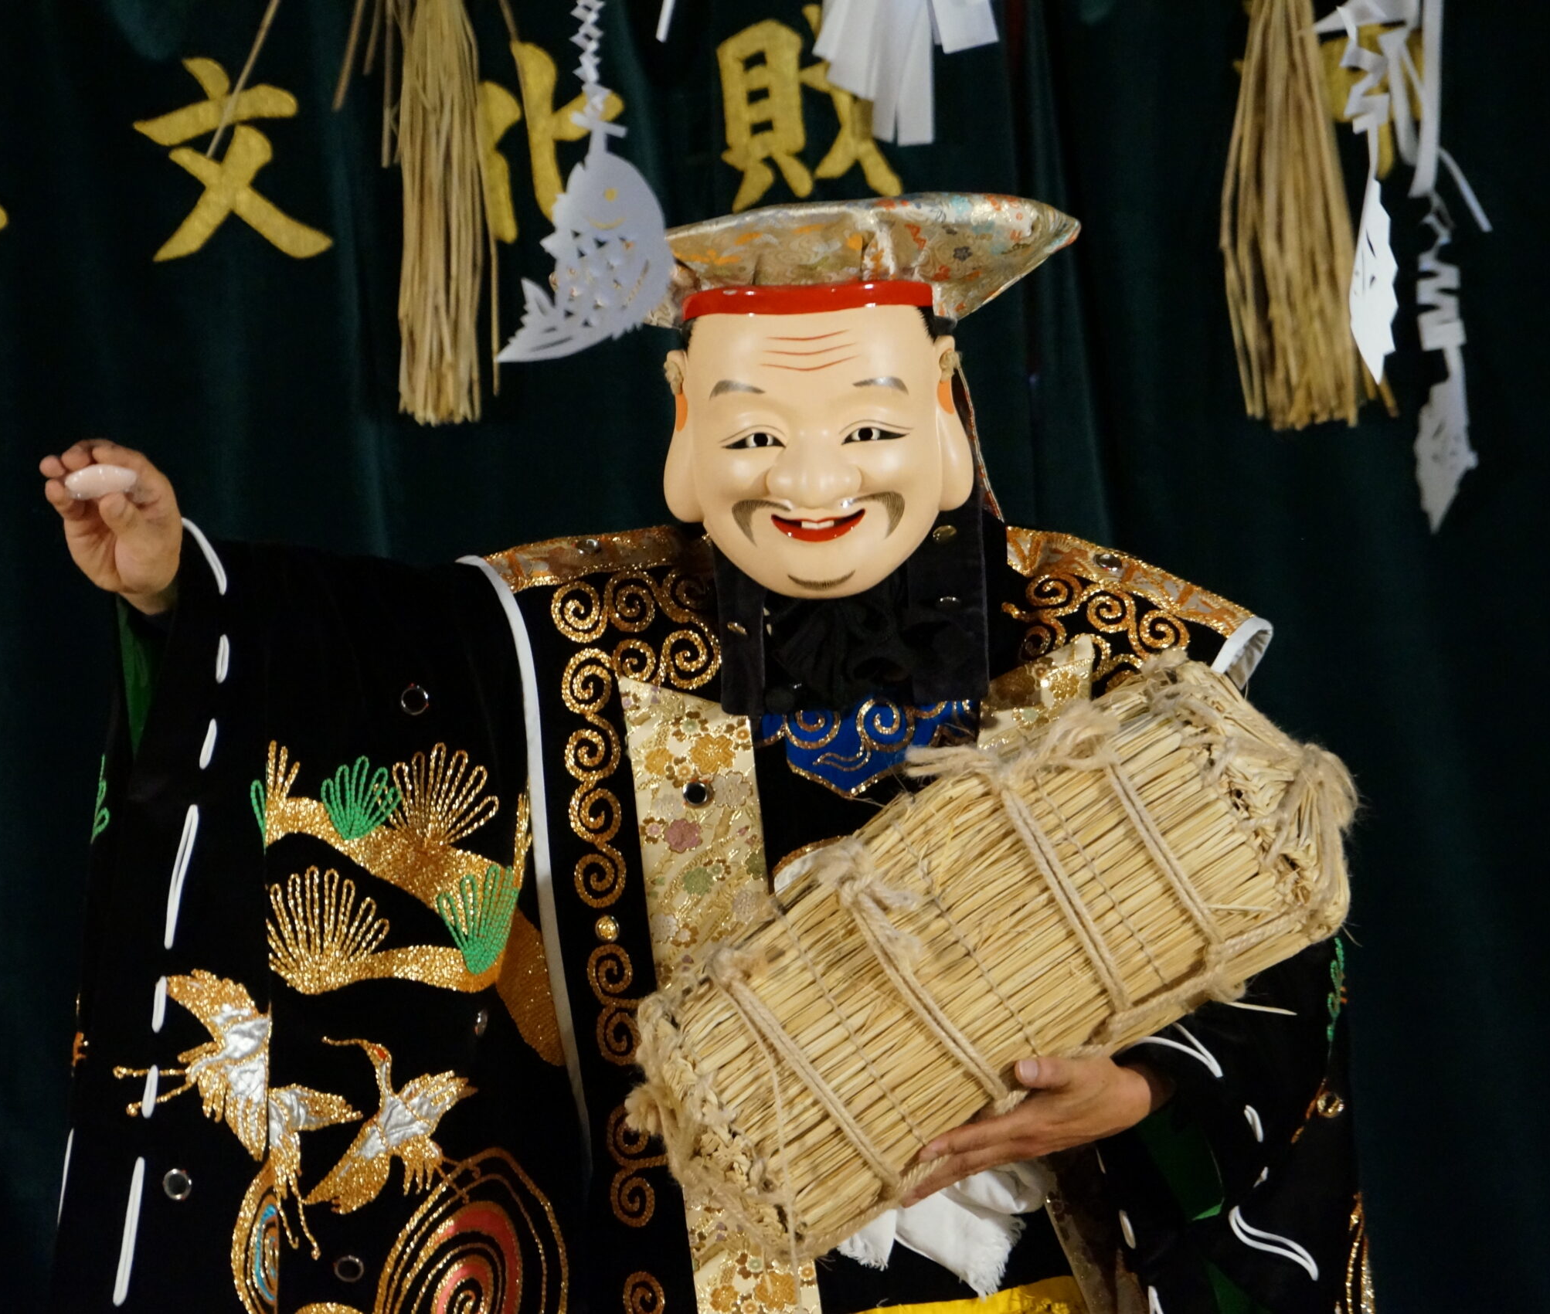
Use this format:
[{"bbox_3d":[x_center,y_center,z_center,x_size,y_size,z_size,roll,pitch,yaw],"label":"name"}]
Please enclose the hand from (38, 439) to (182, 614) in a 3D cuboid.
[{"bbox_3d":[-0.439,-0.087,11.000,0.088,0.122,0.090,-13,3,11],"label":"hand"}]

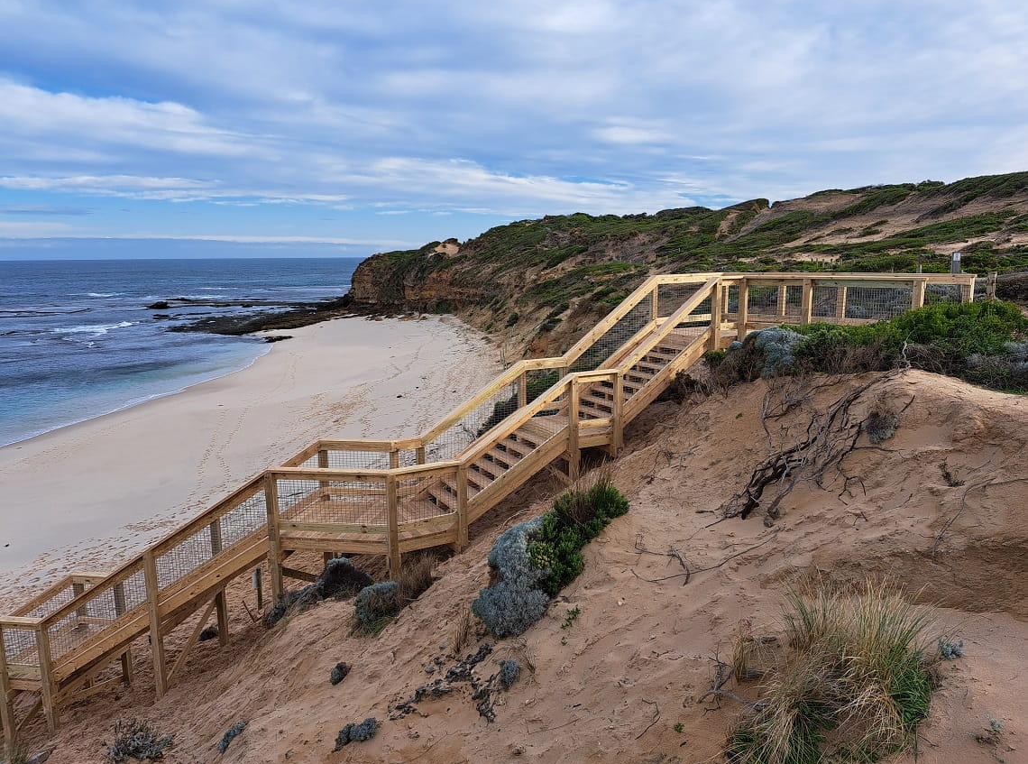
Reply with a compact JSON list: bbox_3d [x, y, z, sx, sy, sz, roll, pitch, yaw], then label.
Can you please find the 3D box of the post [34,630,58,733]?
[{"bbox_3d":[-8.598,5.496,13.134,0.135,2.132,0.135,2,10,13],"label":"post"}]

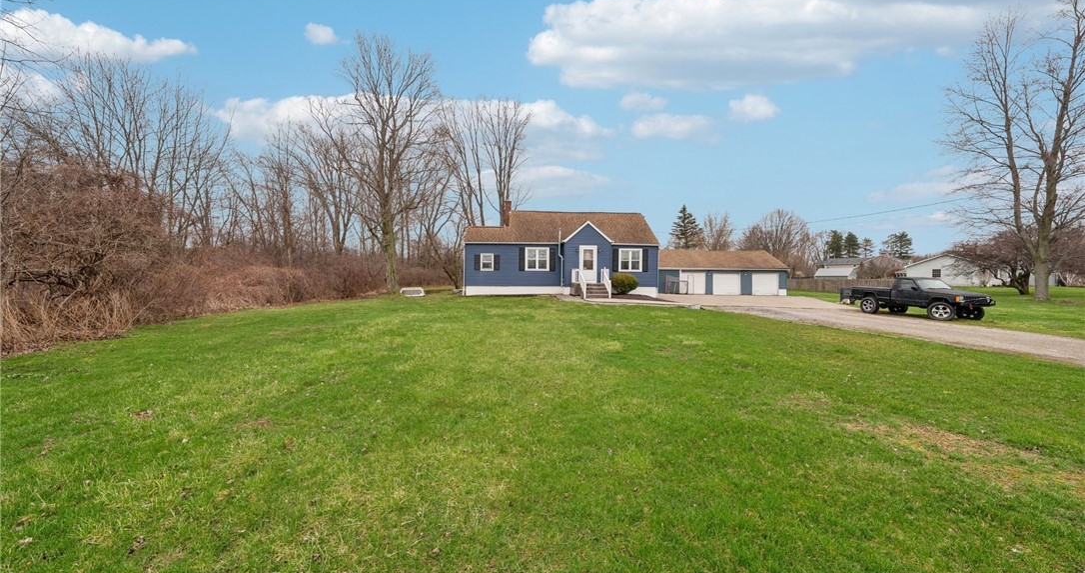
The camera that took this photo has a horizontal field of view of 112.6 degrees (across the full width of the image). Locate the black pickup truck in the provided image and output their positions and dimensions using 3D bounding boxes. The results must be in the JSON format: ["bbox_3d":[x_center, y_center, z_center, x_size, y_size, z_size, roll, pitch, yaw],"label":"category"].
[{"bbox_3d":[17.180,0.464,16.603,1.830,1.830,4.620,0,2,-6],"label":"black pickup truck"}]

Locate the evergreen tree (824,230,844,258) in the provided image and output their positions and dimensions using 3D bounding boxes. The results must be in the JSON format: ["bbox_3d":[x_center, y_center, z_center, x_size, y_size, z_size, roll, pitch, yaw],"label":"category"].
[{"bbox_3d":[68.484,-6.760,85.000,4.934,13.259,4.934,0,1,0],"label":"evergreen tree"}]

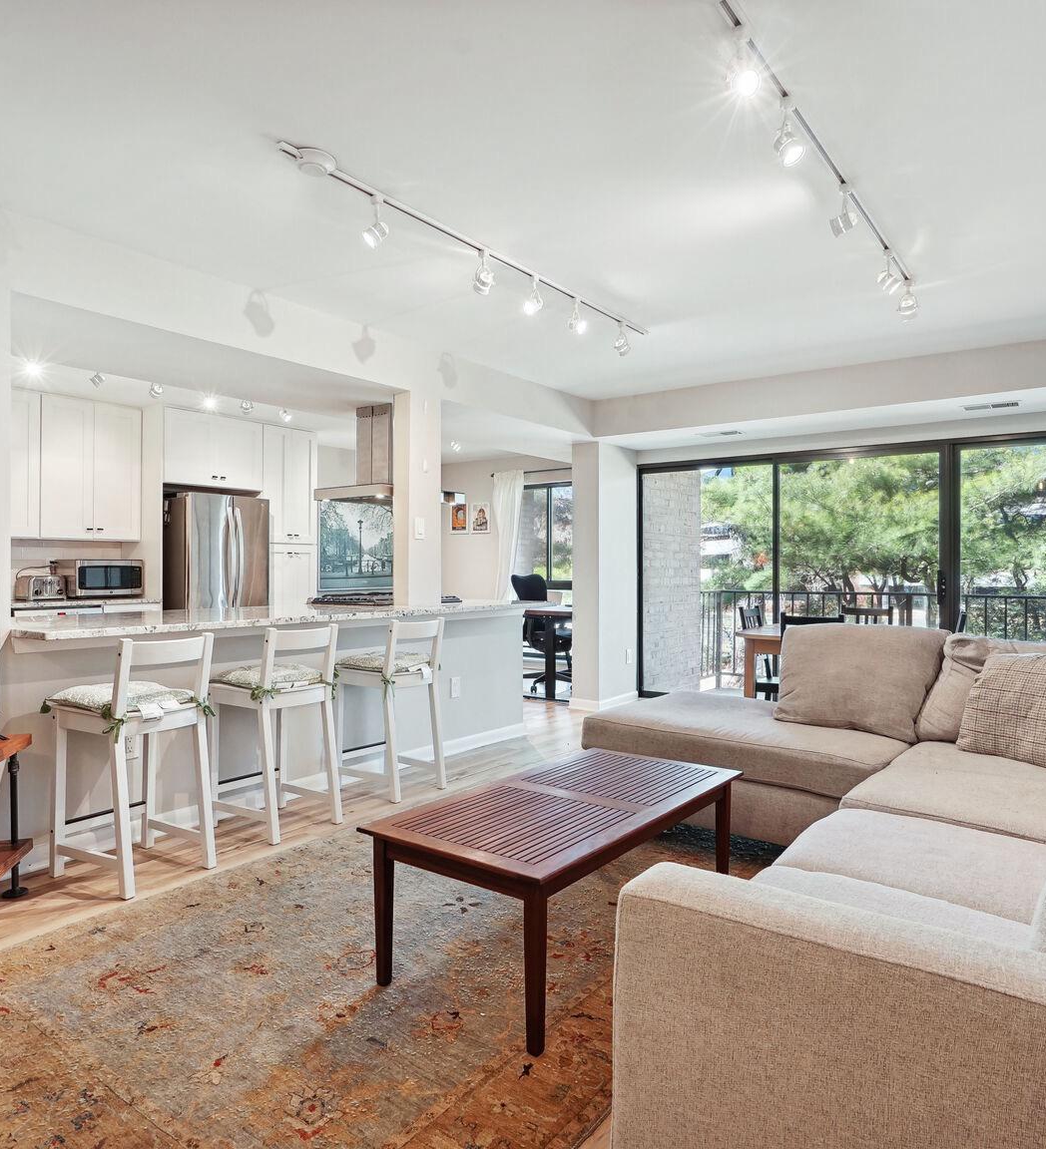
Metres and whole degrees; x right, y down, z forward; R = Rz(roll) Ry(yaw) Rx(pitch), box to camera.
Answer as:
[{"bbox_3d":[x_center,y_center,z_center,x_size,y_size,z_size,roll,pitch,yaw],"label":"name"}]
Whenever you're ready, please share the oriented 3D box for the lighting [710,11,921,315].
[{"bbox_3d":[1.032,-1.229,2.520,0.130,0.182,2.430,1,1,37],"label":"lighting"}]

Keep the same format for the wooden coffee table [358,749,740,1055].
[{"bbox_3d":[0.158,0.899,2.342,0.595,0.434,1.175,0,0,36],"label":"wooden coffee table"}]

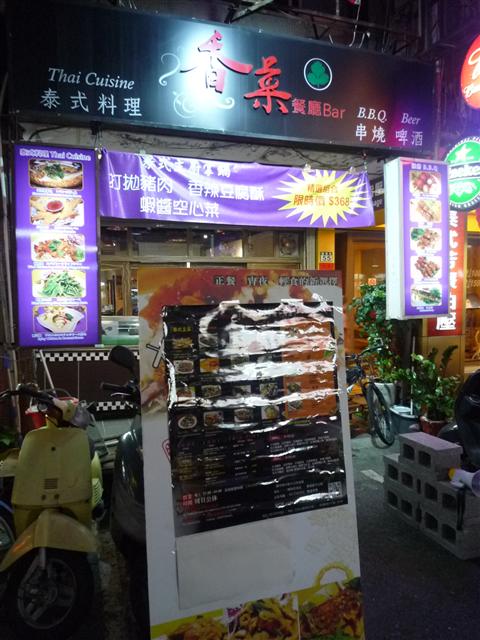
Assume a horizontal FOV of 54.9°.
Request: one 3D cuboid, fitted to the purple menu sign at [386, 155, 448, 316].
[{"bbox_3d":[2.057,-0.909,5.364,0.693,1.780,0.264,-1,1,-22],"label":"purple menu sign"}]

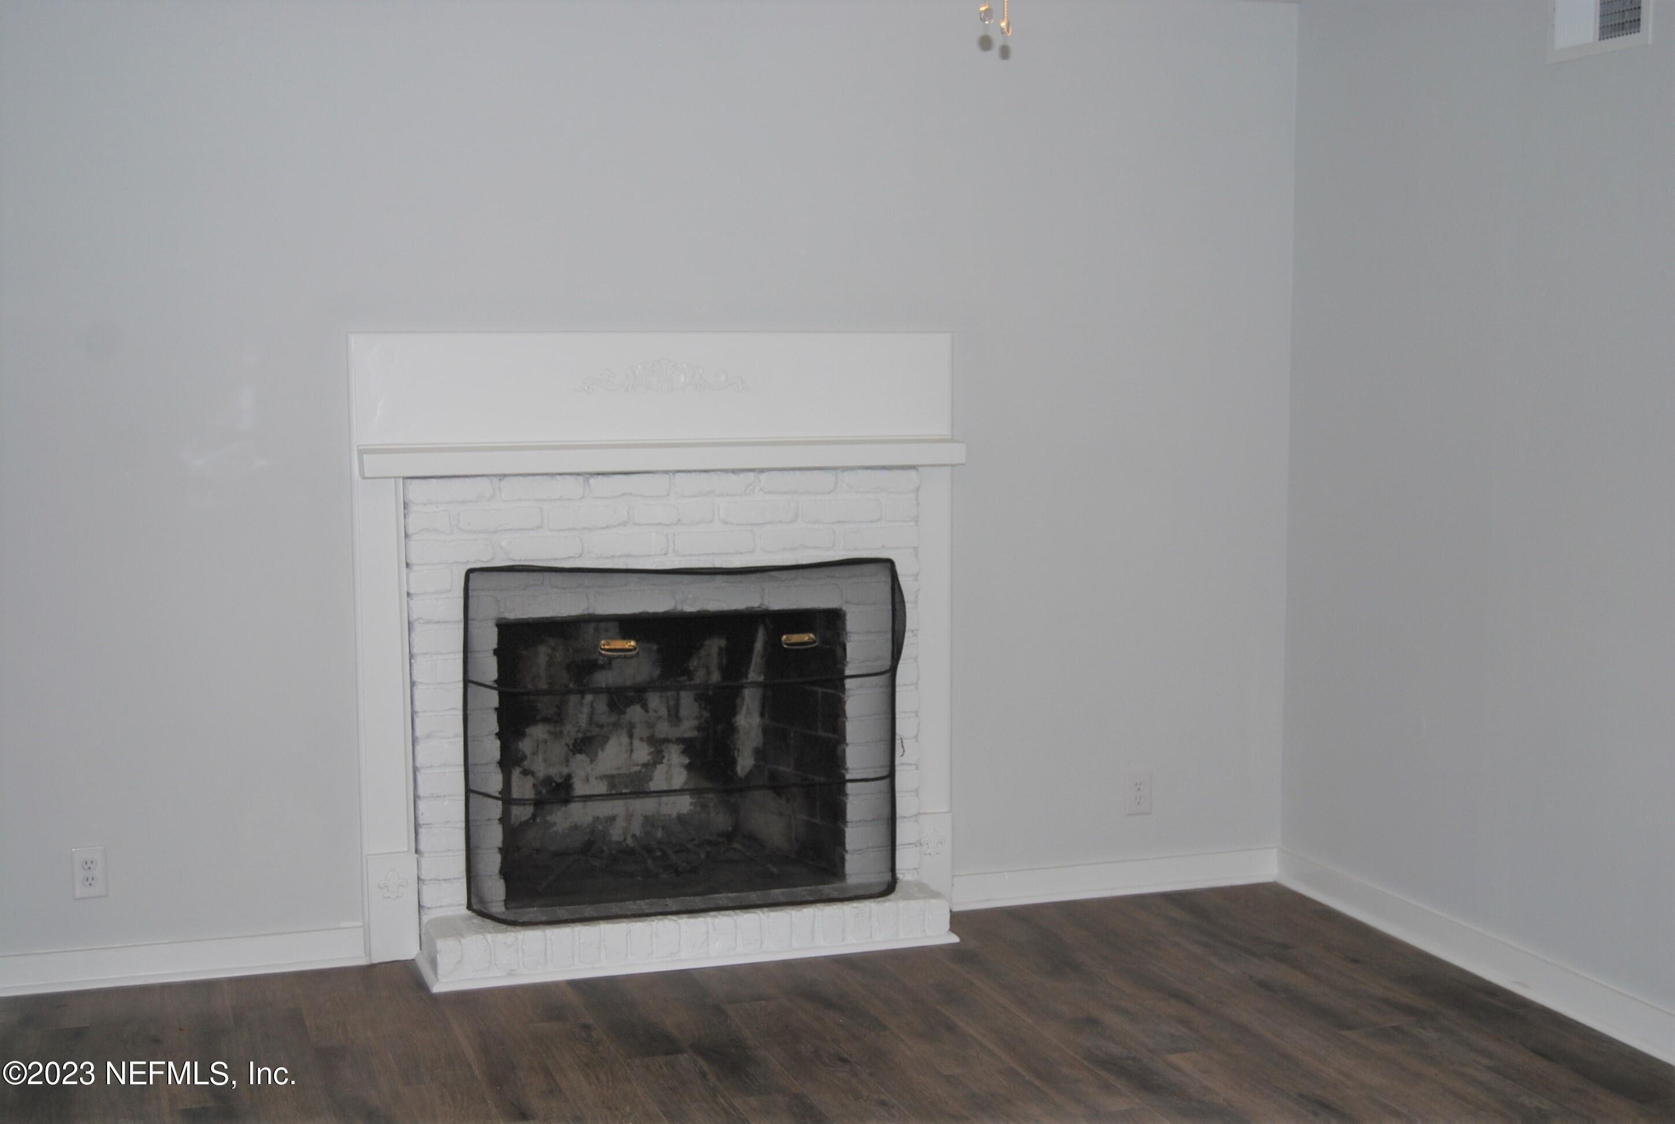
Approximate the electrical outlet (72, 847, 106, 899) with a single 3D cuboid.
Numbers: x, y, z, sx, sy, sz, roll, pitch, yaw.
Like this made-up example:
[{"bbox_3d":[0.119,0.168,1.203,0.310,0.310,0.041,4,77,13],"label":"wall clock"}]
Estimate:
[{"bbox_3d":[-1.724,0.719,4.841,0.076,0.121,0.008,-2,6,-18],"label":"electrical outlet"}]

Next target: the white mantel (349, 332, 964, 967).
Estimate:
[{"bbox_3d":[-0.376,0.201,5.085,1.520,1.508,0.315,-2,6,-18],"label":"white mantel"}]

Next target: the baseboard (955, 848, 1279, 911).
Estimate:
[{"bbox_3d":[0.752,0.854,5.663,0.956,0.090,0.024,-2,6,-18],"label":"baseboard"}]

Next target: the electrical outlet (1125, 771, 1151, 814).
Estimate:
[{"bbox_3d":[0.818,0.625,5.673,0.077,0.121,0.008,-2,6,-18],"label":"electrical outlet"}]

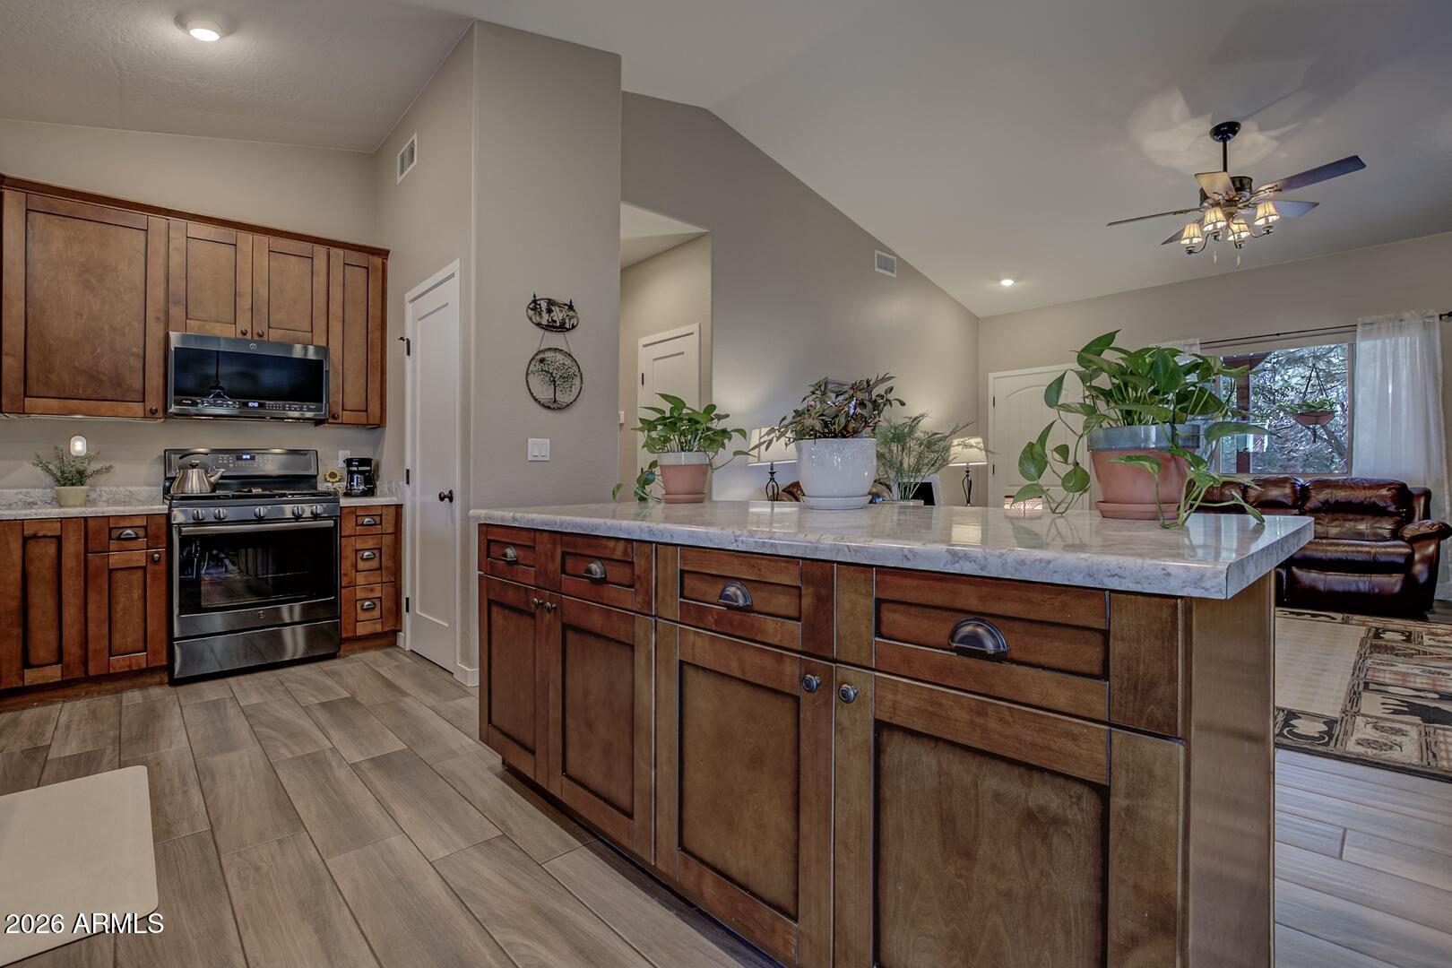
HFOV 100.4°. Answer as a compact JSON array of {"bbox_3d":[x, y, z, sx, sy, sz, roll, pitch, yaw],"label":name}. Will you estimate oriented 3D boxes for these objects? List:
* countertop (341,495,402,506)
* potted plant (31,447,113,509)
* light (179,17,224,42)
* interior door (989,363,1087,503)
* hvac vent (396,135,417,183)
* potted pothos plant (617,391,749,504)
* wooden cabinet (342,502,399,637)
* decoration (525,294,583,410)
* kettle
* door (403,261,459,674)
[{"bbox_3d":[-2.293,0.112,3.806,0.335,0.040,0.645,0,0,-44],"label":"countertop"},{"bbox_3d":[-3.270,-0.037,3.030,0.280,0.310,0.260,0,0,-44],"label":"potted plant"},{"bbox_3d":[-2.265,-1.975,2.630,0.190,0.050,0.190,-21,15,-42],"label":"light"},{"bbox_3d":[3.390,-0.190,6.610,0.080,2.130,1.000,0,0,-44],"label":"interior door"},{"bbox_3d":[-1.973,-2.005,3.740,0.025,0.195,0.390,0,0,-44],"label":"hvac vent"},{"bbox_3d":[-0.183,-0.148,2.500,0.530,0.455,0.460,0,0,0],"label":"potted pothos plant"},{"bbox_3d":[-2.309,0.522,3.805,0.310,0.790,0.610,0,0,-44],"label":"wooden cabinet"},{"bbox_3d":[-0.931,-0.719,3.289,0.345,0.620,0.025,0,0,-44],"label":"decoration"},{"bbox_3d":[-2.834,-0.055,3.250,0.230,0.210,0.190,0,0,-44],"label":"kettle"},{"bbox_3d":[-1.630,-0.055,3.385,0.080,2.130,0.830,0,0,-44],"label":"door"}]

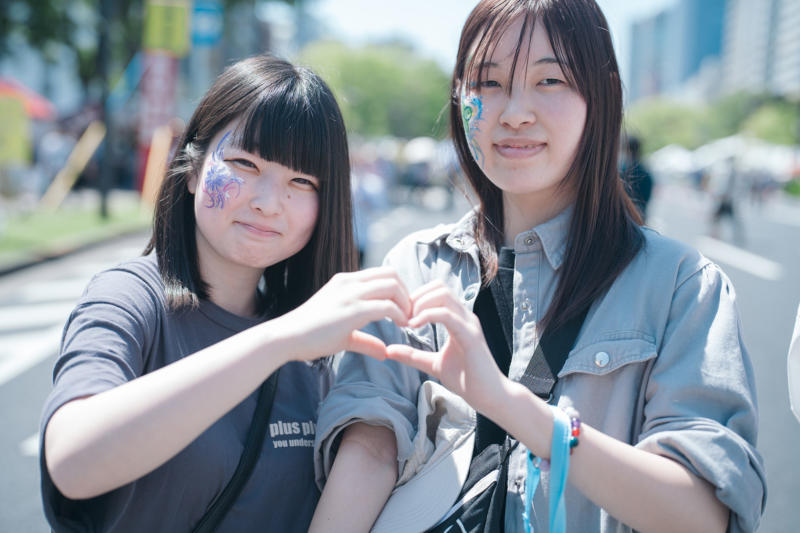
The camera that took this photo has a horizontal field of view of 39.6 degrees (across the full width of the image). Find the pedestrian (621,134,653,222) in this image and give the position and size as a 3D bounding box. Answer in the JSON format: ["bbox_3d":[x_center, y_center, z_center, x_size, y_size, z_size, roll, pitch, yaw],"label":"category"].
[{"bbox_3d":[2.528,-0.595,12.087,0.380,1.660,0.480,-2,7,-30],"label":"pedestrian"}]

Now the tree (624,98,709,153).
[{"bbox_3d":[19.469,-9.494,82.300,6.600,5.700,6.000,1,6,0],"label":"tree"}]

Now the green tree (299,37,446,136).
[{"bbox_3d":[-1.453,-9.230,65.411,9.000,7.800,8.000,1,6,0],"label":"green tree"}]

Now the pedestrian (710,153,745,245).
[{"bbox_3d":[5.663,-1.157,19.282,0.580,1.550,0.500,4,6,21],"label":"pedestrian"}]

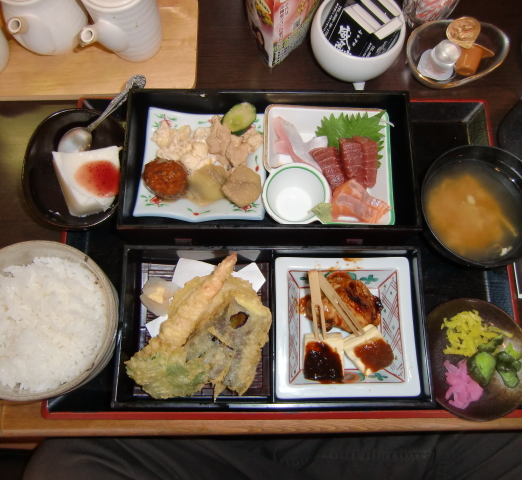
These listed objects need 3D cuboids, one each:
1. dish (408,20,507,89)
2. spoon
[{"bbox_3d":[0.211,-0.195,0.490,0.111,0.034,0.083,-6,76,-2],"label":"dish"},{"bbox_3d":[-0.160,-0.121,0.448,0.122,0.020,0.027,-39,79,9],"label":"spoon"}]

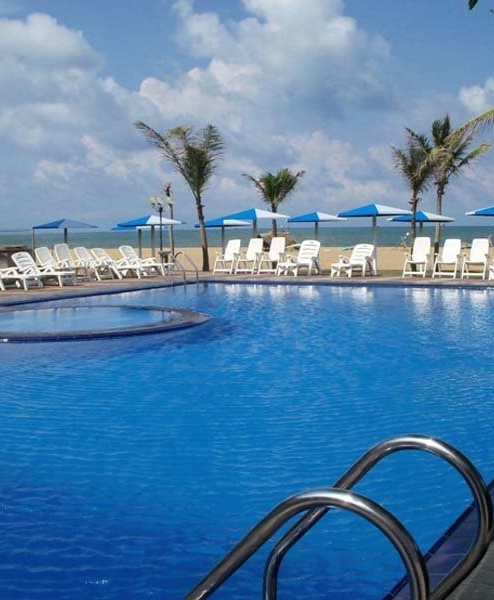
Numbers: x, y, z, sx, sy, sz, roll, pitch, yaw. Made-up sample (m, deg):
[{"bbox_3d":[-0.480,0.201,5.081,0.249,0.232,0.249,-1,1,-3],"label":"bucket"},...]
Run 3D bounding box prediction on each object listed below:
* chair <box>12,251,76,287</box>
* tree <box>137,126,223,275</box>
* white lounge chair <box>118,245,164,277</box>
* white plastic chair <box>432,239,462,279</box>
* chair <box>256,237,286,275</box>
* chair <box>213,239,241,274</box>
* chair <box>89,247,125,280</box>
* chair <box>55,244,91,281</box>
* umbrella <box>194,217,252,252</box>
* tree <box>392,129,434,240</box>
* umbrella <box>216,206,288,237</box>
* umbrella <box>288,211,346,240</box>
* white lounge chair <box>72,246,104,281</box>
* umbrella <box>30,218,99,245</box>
[{"bbox_3d":[-5.281,-0.812,21.203,1.640,0.850,0.700,2,6,28],"label":"chair"},{"bbox_3d":[-2.165,-3.497,27.346,2.950,5.080,2.800,-1,5,0],"label":"tree"},{"bbox_3d":[-3.055,-1.212,25.126,1.600,0.900,0.700,2,6,28],"label":"white lounge chair"},{"bbox_3d":[5.622,-1.136,22.538,0.630,1.060,0.900,2,6,28],"label":"white plastic chair"},{"bbox_3d":[0.769,-1.358,25.400,0.650,1.100,0.880,2,6,28],"label":"chair"},{"bbox_3d":[-0.585,-1.361,25.610,0.640,1.080,0.820,2,6,31],"label":"chair"},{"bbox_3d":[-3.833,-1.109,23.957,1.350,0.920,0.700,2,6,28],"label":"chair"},{"bbox_3d":[-5.091,-1.074,23.600,0.850,1.080,0.650,2,6,30],"label":"chair"},{"bbox_3d":[-0.950,-2.240,33.592,2.450,2.130,2.450,-1,5,0],"label":"umbrella"},{"bbox_3d":[5.028,-2.983,24.500,1.350,4.400,1.350,-1,5,0],"label":"tree"},{"bbox_3d":[0.260,-1.920,26.593,2.450,2.150,2.450,-1,5,0],"label":"umbrella"},{"bbox_3d":[2.543,-2.104,29.600,2.300,2.230,2.300,2,6,28],"label":"umbrella"},{"bbox_3d":[-4.452,-1.050,23.409,1.050,0.960,0.640,2,6,27],"label":"white lounge chair"},{"bbox_3d":[-6.417,-1.803,28.600,2.350,2.130,2.350,-1,5,0],"label":"umbrella"}]

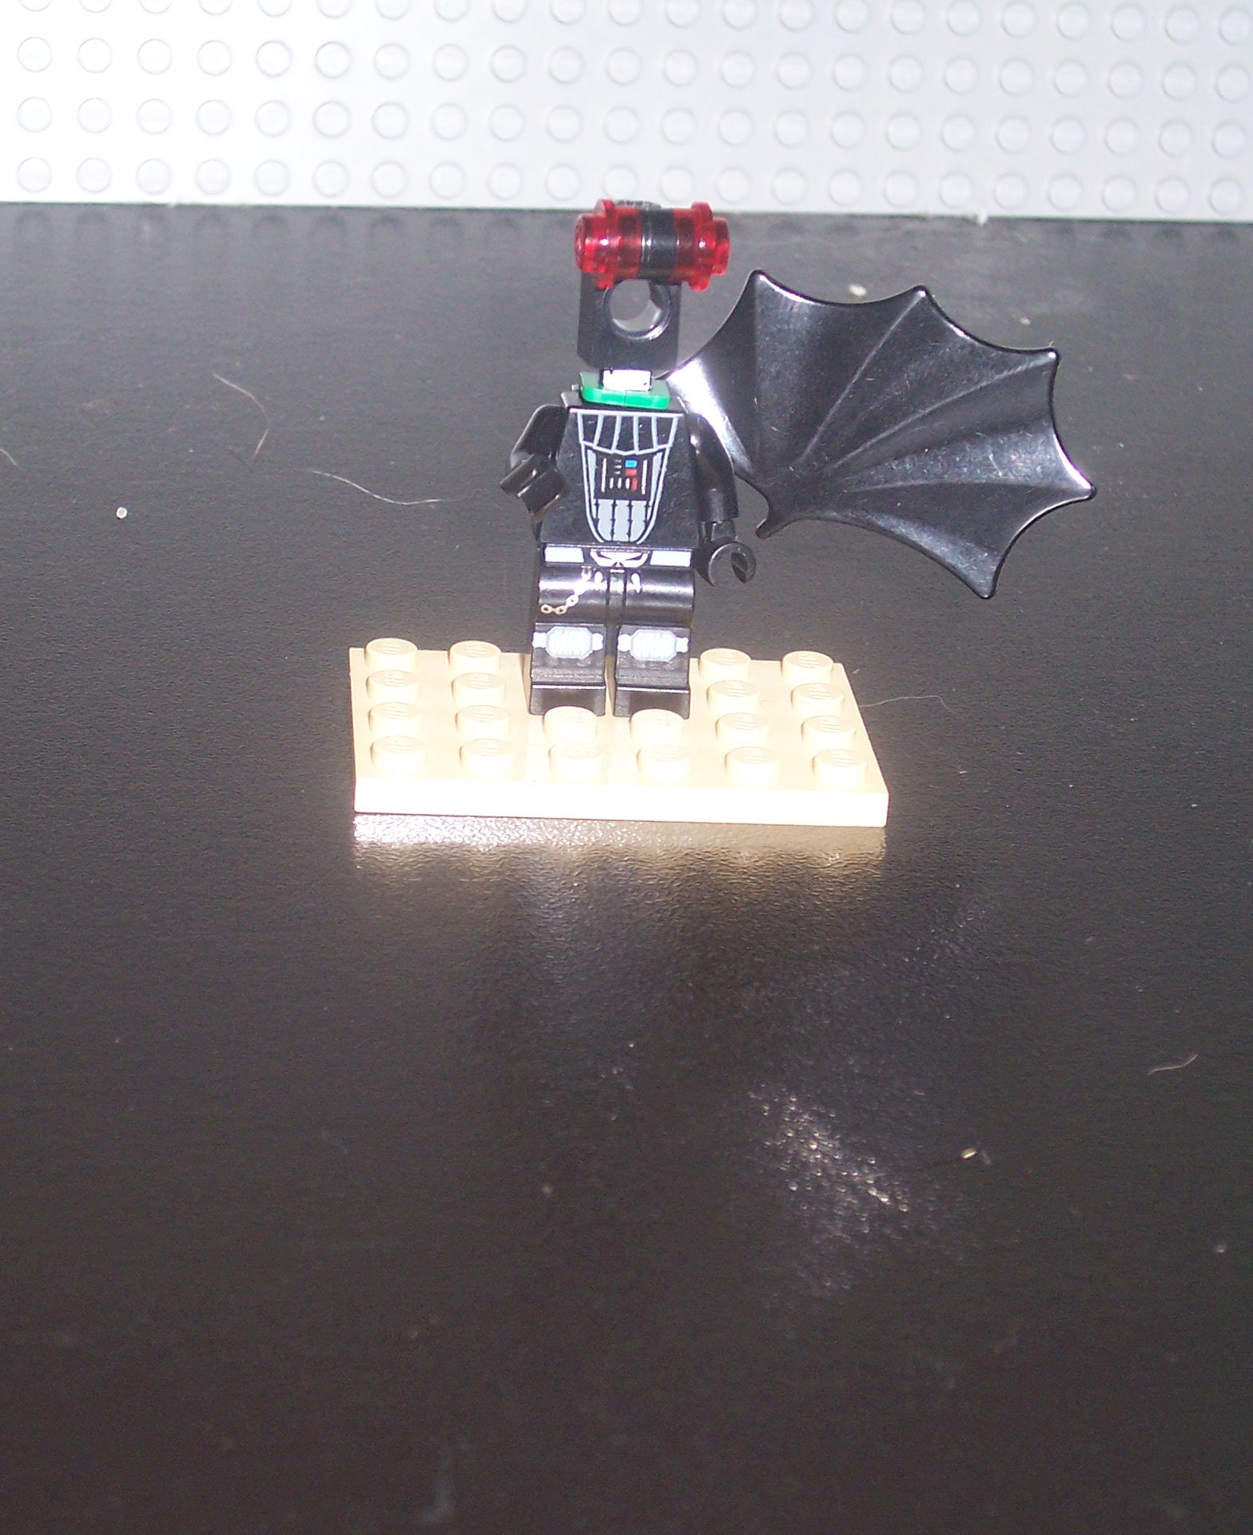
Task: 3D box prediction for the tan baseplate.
[{"bbox_3d":[-0.002,-0.004,0.363,0.048,0.005,0.032,2,23,-6],"label":"tan baseplate"}]

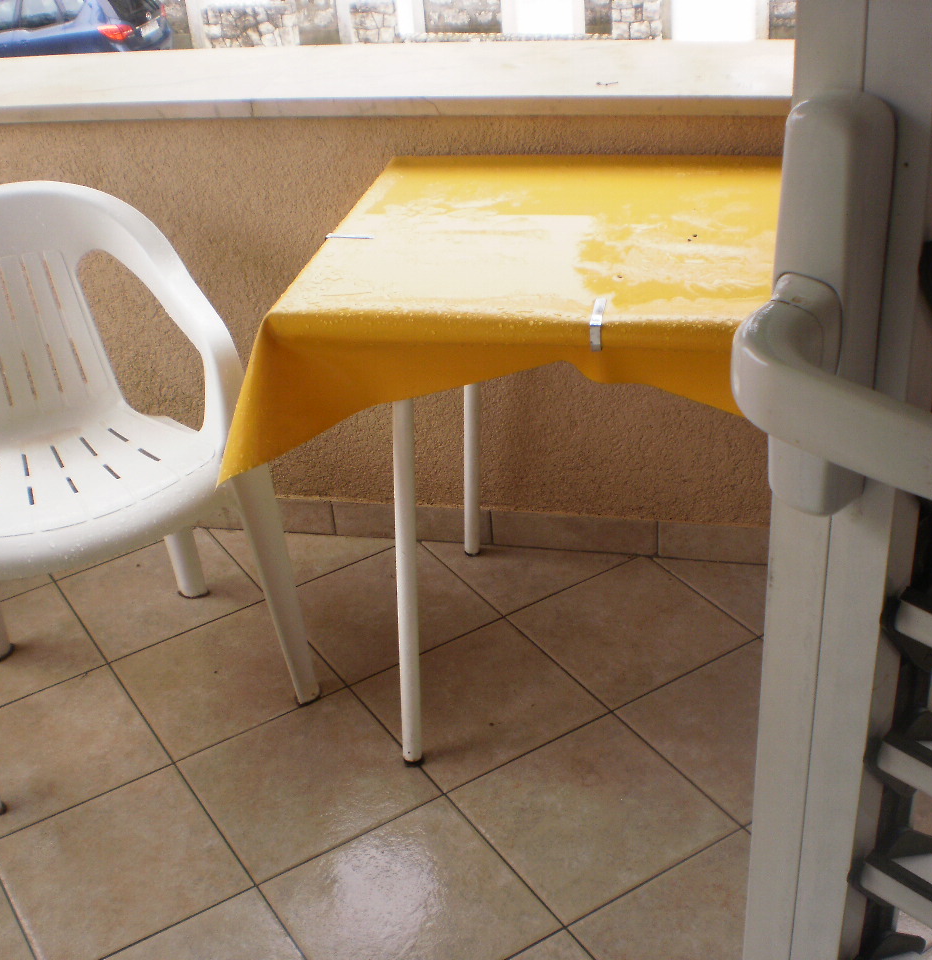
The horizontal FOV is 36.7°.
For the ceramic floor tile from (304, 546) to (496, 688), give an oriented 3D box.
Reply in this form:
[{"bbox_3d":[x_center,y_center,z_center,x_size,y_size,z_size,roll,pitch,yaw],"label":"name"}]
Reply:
[{"bbox_3d":[-0.140,0.227,2.439,0.300,0.010,0.300,-21,35,-24],"label":"ceramic floor tile"}]

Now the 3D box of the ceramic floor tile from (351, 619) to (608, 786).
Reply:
[{"bbox_3d":[0.019,0.351,2.213,0.300,0.010,0.300,-21,35,-24],"label":"ceramic floor tile"}]

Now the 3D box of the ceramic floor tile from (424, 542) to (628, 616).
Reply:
[{"bbox_3d":[0.117,0.127,2.565,0.300,0.010,0.300,-21,35,-24],"label":"ceramic floor tile"}]

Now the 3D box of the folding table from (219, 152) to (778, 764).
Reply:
[{"bbox_3d":[0.246,-0.019,2.065,0.818,0.739,0.585,3,32,14],"label":"folding table"}]

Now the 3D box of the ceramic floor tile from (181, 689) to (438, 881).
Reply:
[{"bbox_3d":[-0.238,0.451,2.087,0.300,0.010,0.300,-21,35,-24],"label":"ceramic floor tile"}]

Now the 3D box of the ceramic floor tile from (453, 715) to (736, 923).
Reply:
[{"bbox_3d":[0.178,0.475,1.987,0.300,0.010,0.300,-21,35,-24],"label":"ceramic floor tile"}]

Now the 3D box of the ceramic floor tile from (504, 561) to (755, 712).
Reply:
[{"bbox_3d":[0.276,0.251,2.339,0.300,0.010,0.300,-21,35,-24],"label":"ceramic floor tile"}]

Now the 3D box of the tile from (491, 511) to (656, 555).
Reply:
[{"bbox_3d":[0.194,0.096,2.527,0.300,0.070,0.010,3,32,14],"label":"tile"}]

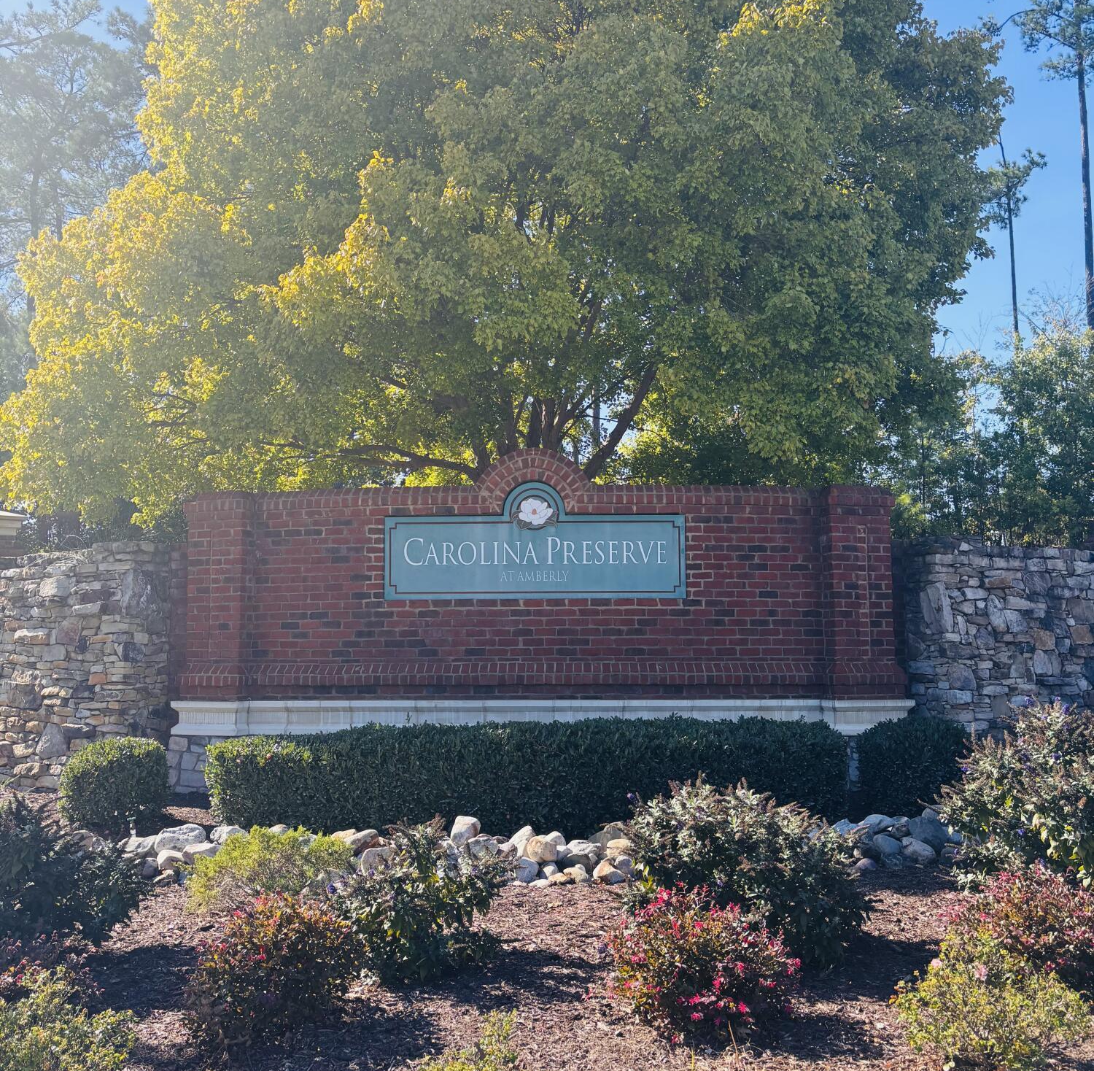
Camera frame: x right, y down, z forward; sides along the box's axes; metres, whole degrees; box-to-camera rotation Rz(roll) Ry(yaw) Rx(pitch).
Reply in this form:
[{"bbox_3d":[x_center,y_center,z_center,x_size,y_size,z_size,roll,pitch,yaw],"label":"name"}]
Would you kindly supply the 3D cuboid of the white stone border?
[{"bbox_3d":[-0.040,1.601,9.620,6.430,0.330,0.550,-1,-5,4],"label":"white stone border"}]

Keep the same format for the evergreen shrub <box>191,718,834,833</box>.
[{"bbox_3d":[-0.158,1.919,8.885,5.219,0.896,1.000,0,-7,0],"label":"evergreen shrub"}]

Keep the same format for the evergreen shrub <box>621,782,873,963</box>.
[{"bbox_3d":[1.005,1.635,5.482,1.196,0.811,1.077,0,-5,0],"label":"evergreen shrub"}]

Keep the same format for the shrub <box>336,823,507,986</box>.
[{"bbox_3d":[-0.595,1.683,5.178,0.807,0.677,0.767,0,-5,0],"label":"shrub"}]

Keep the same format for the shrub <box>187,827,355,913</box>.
[{"bbox_3d":[-1.667,1.993,6.611,1.017,0.460,0.950,0,-7,0],"label":"shrub"}]

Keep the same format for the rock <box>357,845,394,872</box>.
[{"bbox_3d":[-1.187,2.256,7.636,0.270,0.193,0.230,0,-7,0],"label":"rock"}]

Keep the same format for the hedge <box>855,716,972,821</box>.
[{"bbox_3d":[2.839,1.776,8.530,0.878,0.766,0.834,0,-5,0],"label":"hedge"}]

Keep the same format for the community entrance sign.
[{"bbox_3d":[-0.108,0.039,9.480,2.613,1.020,0.070,-1,-5,4],"label":"community entrance sign"}]

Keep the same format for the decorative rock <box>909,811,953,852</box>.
[{"bbox_3d":[2.520,1.950,7.211,0.292,0.272,0.249,0,-5,0],"label":"decorative rock"}]

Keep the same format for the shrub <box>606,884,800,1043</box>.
[{"bbox_3d":[0.637,1.703,4.473,0.795,0.550,0.755,0,-5,0],"label":"shrub"}]

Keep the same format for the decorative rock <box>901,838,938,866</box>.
[{"bbox_3d":[2.644,2.247,7.786,0.275,0.205,0.220,0,-7,0],"label":"decorative rock"}]

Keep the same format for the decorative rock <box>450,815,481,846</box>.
[{"bbox_3d":[-0.540,1.943,7.213,0.203,0.199,0.182,0,-5,0],"label":"decorative rock"}]

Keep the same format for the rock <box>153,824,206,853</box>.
[{"bbox_3d":[-2.415,1.991,7.210,0.352,0.191,0.247,0,-5,0],"label":"rock"}]

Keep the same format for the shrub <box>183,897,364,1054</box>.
[{"bbox_3d":[-1.136,1.759,4.574,0.746,0.519,0.750,0,-7,0],"label":"shrub"}]

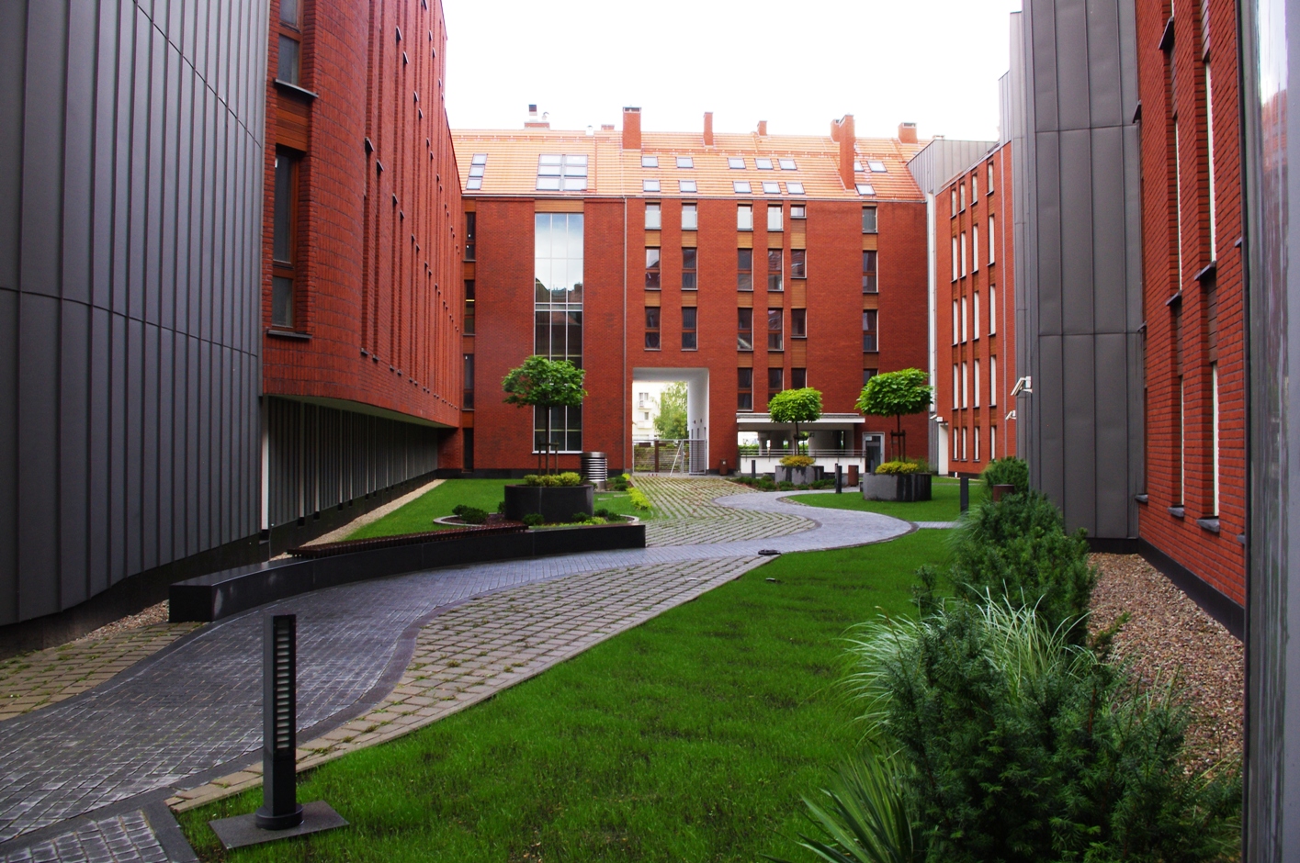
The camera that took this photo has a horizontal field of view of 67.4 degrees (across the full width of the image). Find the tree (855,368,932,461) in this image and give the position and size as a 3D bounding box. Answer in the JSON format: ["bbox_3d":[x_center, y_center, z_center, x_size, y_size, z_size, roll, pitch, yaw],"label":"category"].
[{"bbox_3d":[6.808,-0.313,27.200,2.150,3.000,2.100,0,-1,-2],"label":"tree"}]

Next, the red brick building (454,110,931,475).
[{"bbox_3d":[1.980,-7.368,54.200,23.800,19.200,11.800,0,-1,-2],"label":"red brick building"}]

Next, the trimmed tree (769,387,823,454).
[{"bbox_3d":[5.756,-0.236,38.600,2.200,3.100,2.150,0,-1,-2],"label":"trimmed tree"}]

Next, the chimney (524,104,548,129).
[{"bbox_3d":[-6.249,-17.322,53.500,1.380,1.350,0.850,0,-1,-2],"label":"chimney"}]

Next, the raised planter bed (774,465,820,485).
[{"bbox_3d":[5.897,1.705,38.600,1.920,0.720,1.920,0,-1,-2],"label":"raised planter bed"}]

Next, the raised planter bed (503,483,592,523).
[{"bbox_3d":[-2.095,1.477,20.400,1.920,0.720,1.920,0,-1,-2],"label":"raised planter bed"}]

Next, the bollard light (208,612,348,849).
[{"bbox_3d":[-1.563,1.210,4.110,0.475,0.885,0.330,1,-1,-34],"label":"bollard light"}]

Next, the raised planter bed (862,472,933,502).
[{"bbox_3d":[6.907,1.577,27.200,1.920,0.720,1.920,0,-1,-2],"label":"raised planter bed"}]

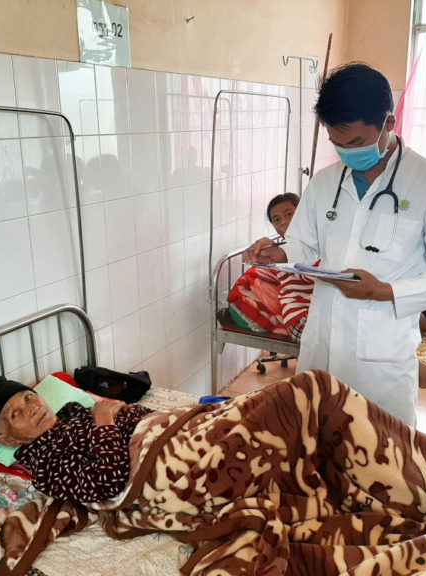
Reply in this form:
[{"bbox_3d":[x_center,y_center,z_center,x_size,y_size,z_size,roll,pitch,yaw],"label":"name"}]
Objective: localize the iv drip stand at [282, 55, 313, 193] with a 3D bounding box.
[{"bbox_3d":[0.525,-0.403,3.508,0.460,1.880,0.460,8,18,28],"label":"iv drip stand"}]

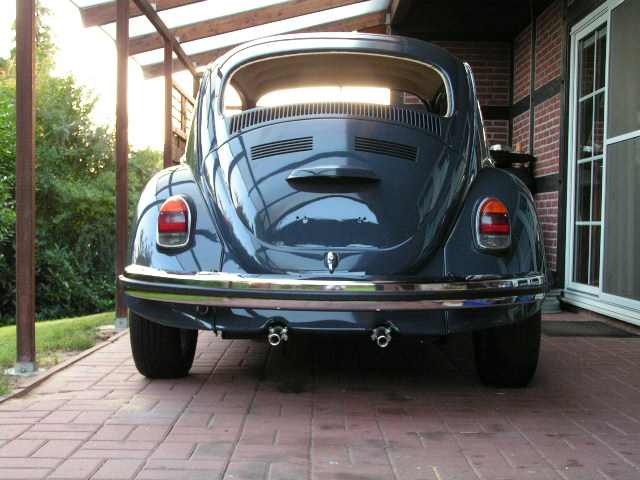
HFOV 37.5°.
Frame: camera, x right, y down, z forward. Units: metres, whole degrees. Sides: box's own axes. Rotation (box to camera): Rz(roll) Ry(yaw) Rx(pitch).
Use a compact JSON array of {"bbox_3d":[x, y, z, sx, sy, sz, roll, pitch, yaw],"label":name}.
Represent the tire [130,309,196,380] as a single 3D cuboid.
[{"bbox_3d":[-0.600,0.227,3.725,0.180,0.630,0.630,1,1,2],"label":"tire"}]

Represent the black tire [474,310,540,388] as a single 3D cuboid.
[{"bbox_3d":[0.718,0.248,3.665,0.180,0.630,0.630,1,1,2],"label":"black tire"}]

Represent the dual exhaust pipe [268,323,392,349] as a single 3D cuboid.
[{"bbox_3d":[0.031,0.313,3.070,0.400,0.070,0.200,1,1,2],"label":"dual exhaust pipe"}]

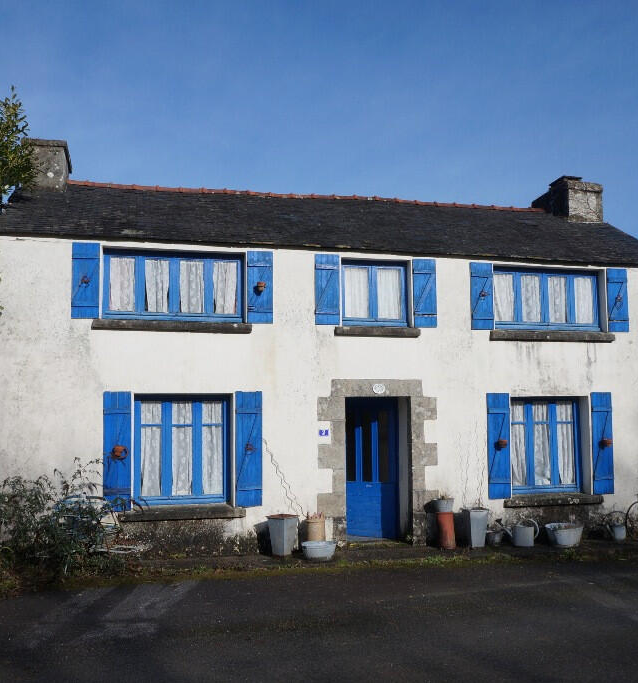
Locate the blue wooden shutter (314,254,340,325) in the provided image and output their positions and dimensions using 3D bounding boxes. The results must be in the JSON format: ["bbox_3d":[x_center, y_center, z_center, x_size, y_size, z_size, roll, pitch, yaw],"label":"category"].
[{"bbox_3d":[0.122,-0.741,10.975,0.356,1.018,0.050,1,-5,-15],"label":"blue wooden shutter"}]

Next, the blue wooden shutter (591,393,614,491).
[{"bbox_3d":[4.276,1.541,11.617,0.357,1.527,0.050,1,-4,-15],"label":"blue wooden shutter"}]

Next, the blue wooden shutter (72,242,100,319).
[{"bbox_3d":[-2.974,-0.771,9.807,0.337,0.976,0.050,1,-4,-15],"label":"blue wooden shutter"}]

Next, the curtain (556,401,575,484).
[{"bbox_3d":[3.885,1.619,12.105,0.337,1.281,0.040,1,-5,-15],"label":"curtain"}]

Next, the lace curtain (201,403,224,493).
[{"bbox_3d":[-1.431,1.441,10.362,0.293,1.266,0.040,1,-4,-15],"label":"lace curtain"}]

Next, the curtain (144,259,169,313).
[{"bbox_3d":[-2.226,-0.758,10.574,0.330,0.749,0.050,1,-4,-14],"label":"curtain"}]

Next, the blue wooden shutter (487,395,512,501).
[{"bbox_3d":[2.684,1.557,11.441,0.372,1.561,0.050,1,-5,-15],"label":"blue wooden shutter"}]

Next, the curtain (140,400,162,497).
[{"bbox_3d":[-2.216,1.427,10.148,0.285,1.259,0.040,1,-4,-15],"label":"curtain"}]

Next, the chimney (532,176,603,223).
[{"bbox_3d":[4.851,-2.605,15.031,0.800,0.910,1.240,1,-5,-16],"label":"chimney"}]

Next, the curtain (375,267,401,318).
[{"bbox_3d":[1.059,-0.717,11.572,0.375,0.776,0.040,1,-5,-15],"label":"curtain"}]

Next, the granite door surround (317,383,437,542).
[{"bbox_3d":[0.817,1.742,11.257,1.800,2.360,0.360,1,-5,-16],"label":"granite door surround"}]

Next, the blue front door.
[{"bbox_3d":[0.740,1.869,11.440,0.926,2.065,0.078,1,-5,-15],"label":"blue front door"}]

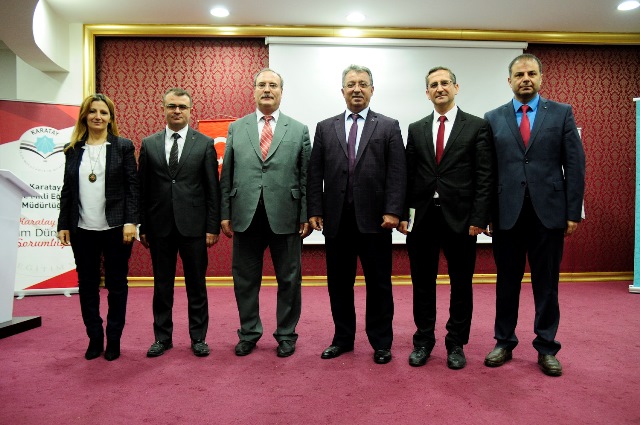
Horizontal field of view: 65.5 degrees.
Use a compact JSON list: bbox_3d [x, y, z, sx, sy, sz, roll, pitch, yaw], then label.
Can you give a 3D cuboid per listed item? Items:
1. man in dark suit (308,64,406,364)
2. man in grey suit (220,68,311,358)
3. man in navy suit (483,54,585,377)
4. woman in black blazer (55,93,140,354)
[{"bbox_3d":[0.232,-0.019,3.040,0.590,1.785,0.370,0,1,13],"label":"man in dark suit"},{"bbox_3d":[-0.339,-0.016,3.170,0.570,1.775,0.360,0,1,2],"label":"man in grey suit"},{"bbox_3d":[1.218,-0.016,2.850,0.560,1.785,0.370,0,2,22],"label":"man in navy suit"},{"bbox_3d":[-1.381,0.070,3.100,0.490,1.610,0.310,0,1,-10],"label":"woman in black blazer"}]

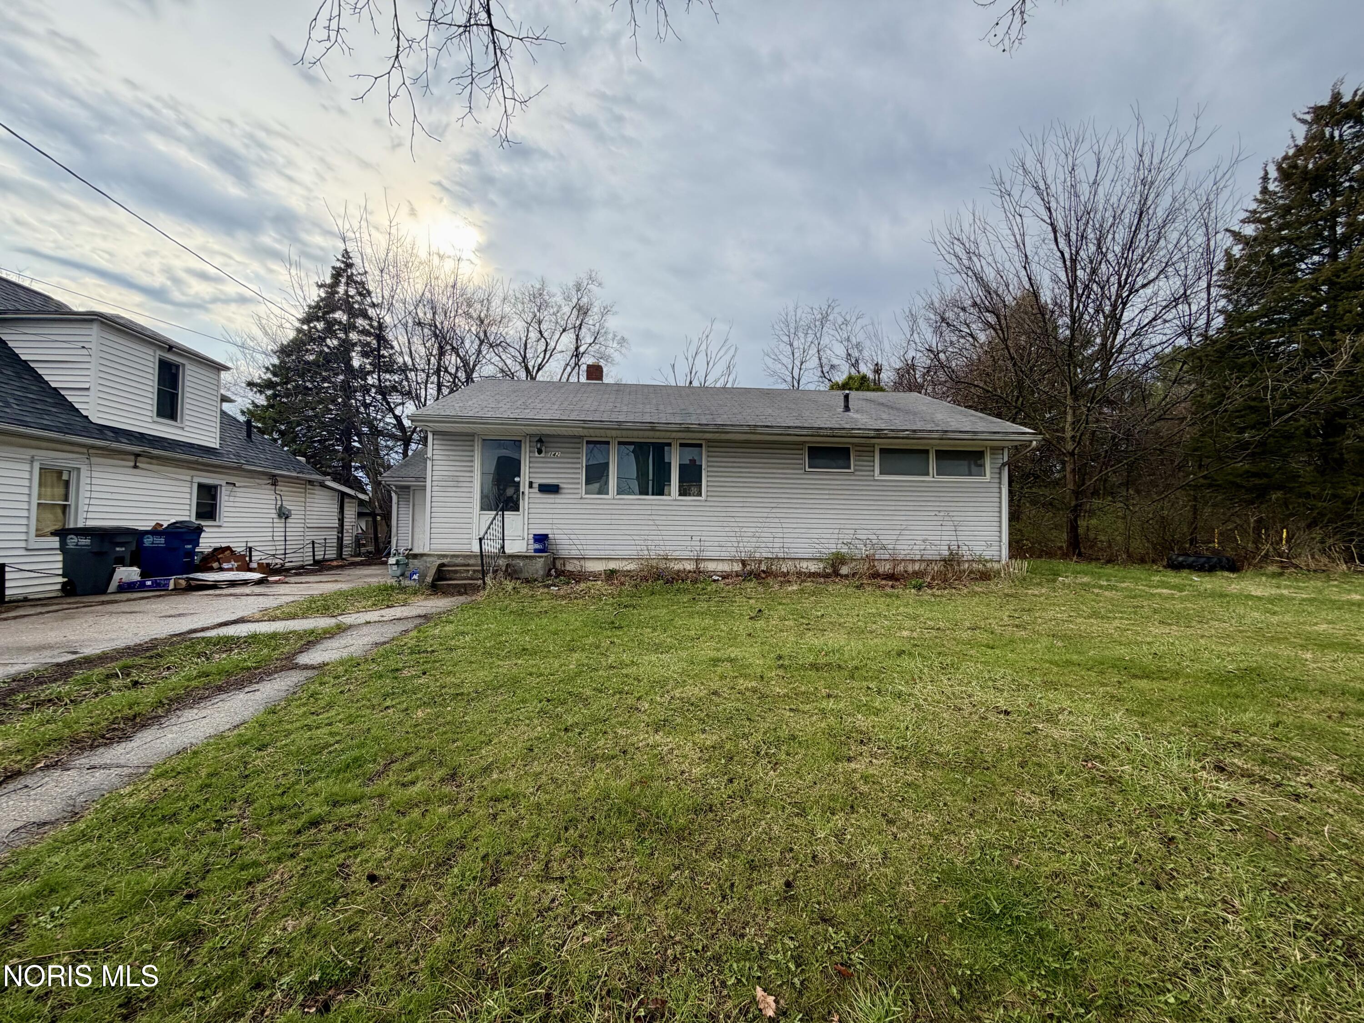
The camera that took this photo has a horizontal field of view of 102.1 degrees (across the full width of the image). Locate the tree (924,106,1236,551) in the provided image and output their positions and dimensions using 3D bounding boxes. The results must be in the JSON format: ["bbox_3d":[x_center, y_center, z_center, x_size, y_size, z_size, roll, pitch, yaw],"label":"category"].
[{"bbox_3d":[14.818,-6.220,20.746,11.500,15.900,11.000,1,-2,-5],"label":"tree"}]

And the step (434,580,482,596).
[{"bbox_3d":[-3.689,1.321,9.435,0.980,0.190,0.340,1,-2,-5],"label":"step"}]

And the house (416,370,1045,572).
[{"bbox_3d":[0.694,-1.113,15.459,12.350,5.200,9.600,1,-2,-5],"label":"house"}]

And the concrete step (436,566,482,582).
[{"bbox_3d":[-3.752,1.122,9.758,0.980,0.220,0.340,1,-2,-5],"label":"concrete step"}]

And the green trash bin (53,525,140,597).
[{"bbox_3d":[-10.426,0.886,9.818,0.840,1.140,0.700,1,-2,-9],"label":"green trash bin"}]

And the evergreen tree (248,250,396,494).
[{"bbox_3d":[-17.680,-5.673,28.212,7.500,15.200,7.300,1,-2,-5],"label":"evergreen tree"}]

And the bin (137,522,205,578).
[{"bbox_3d":[-10.446,0.885,11.169,0.840,1.180,0.700,1,-2,-9],"label":"bin"}]

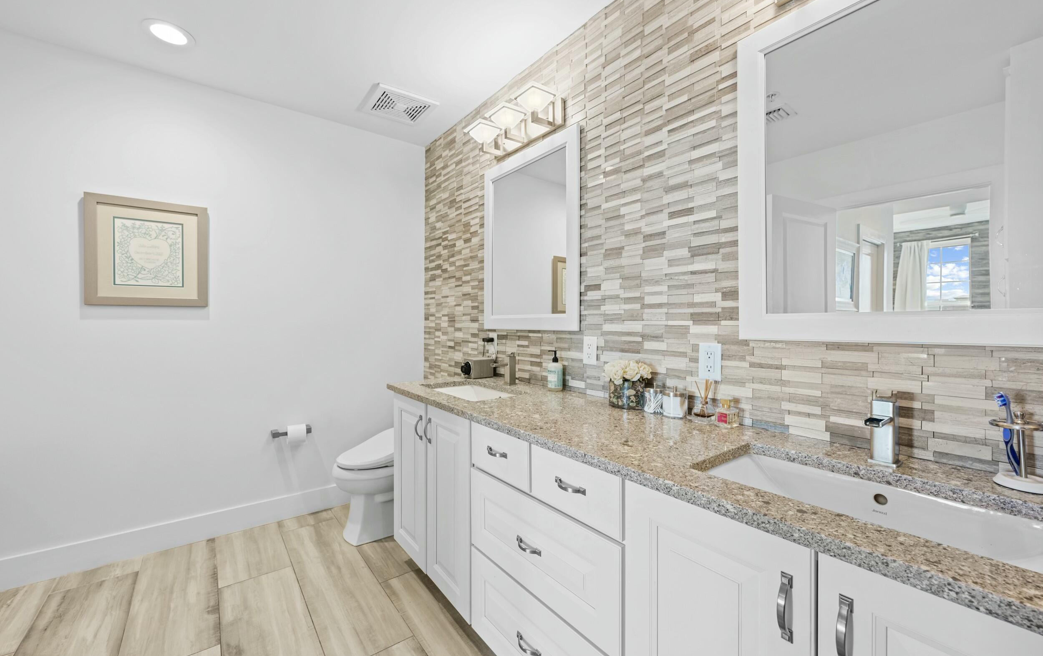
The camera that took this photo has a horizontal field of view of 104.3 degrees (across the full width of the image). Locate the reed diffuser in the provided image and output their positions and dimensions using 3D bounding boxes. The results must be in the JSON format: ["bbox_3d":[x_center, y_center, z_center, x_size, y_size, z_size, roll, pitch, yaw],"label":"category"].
[{"bbox_3d":[0.572,0.225,1.277,0.076,0.132,0.076,0,1,-38],"label":"reed diffuser"}]

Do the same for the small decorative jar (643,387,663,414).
[{"bbox_3d":[0.462,0.251,1.424,0.070,0.090,0.070,0,0,0],"label":"small decorative jar"}]

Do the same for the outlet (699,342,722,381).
[{"bbox_3d":[0.600,0.108,1.289,0.010,0.116,0.071,0,1,-38],"label":"outlet"}]

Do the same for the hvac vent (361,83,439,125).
[{"bbox_3d":[-0.722,-1.284,2.357,0.337,0.025,0.345,0,1,-38],"label":"hvac vent"}]

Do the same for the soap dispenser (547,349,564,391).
[{"bbox_3d":[0.153,0.190,1.827,0.063,0.185,0.069,1,1,45],"label":"soap dispenser"}]

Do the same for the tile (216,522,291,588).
[{"bbox_3d":[-1.408,1.171,2.120,0.296,0.010,0.551,0,1,-38],"label":"tile"}]

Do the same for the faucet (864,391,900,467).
[{"bbox_3d":[0.772,0.221,0.874,0.158,0.158,0.052,0,1,-38],"label":"faucet"}]

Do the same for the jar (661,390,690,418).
[{"bbox_3d":[0.504,0.241,1.329,0.083,0.097,0.083,0,1,0],"label":"jar"}]

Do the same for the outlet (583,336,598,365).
[{"bbox_3d":[0.287,0.096,1.691,0.010,0.116,0.071,0,1,-38],"label":"outlet"}]

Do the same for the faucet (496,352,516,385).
[{"bbox_3d":[-0.088,0.208,2.004,0.150,0.158,0.052,0,1,-38],"label":"faucet"}]

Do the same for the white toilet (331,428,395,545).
[{"bbox_3d":[-0.727,0.764,2.390,0.730,0.730,0.400,0,1,-38],"label":"white toilet"}]

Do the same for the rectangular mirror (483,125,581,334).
[{"bbox_3d":[0.026,-0.430,2.007,0.030,0.879,0.718,0,1,-38],"label":"rectangular mirror"}]

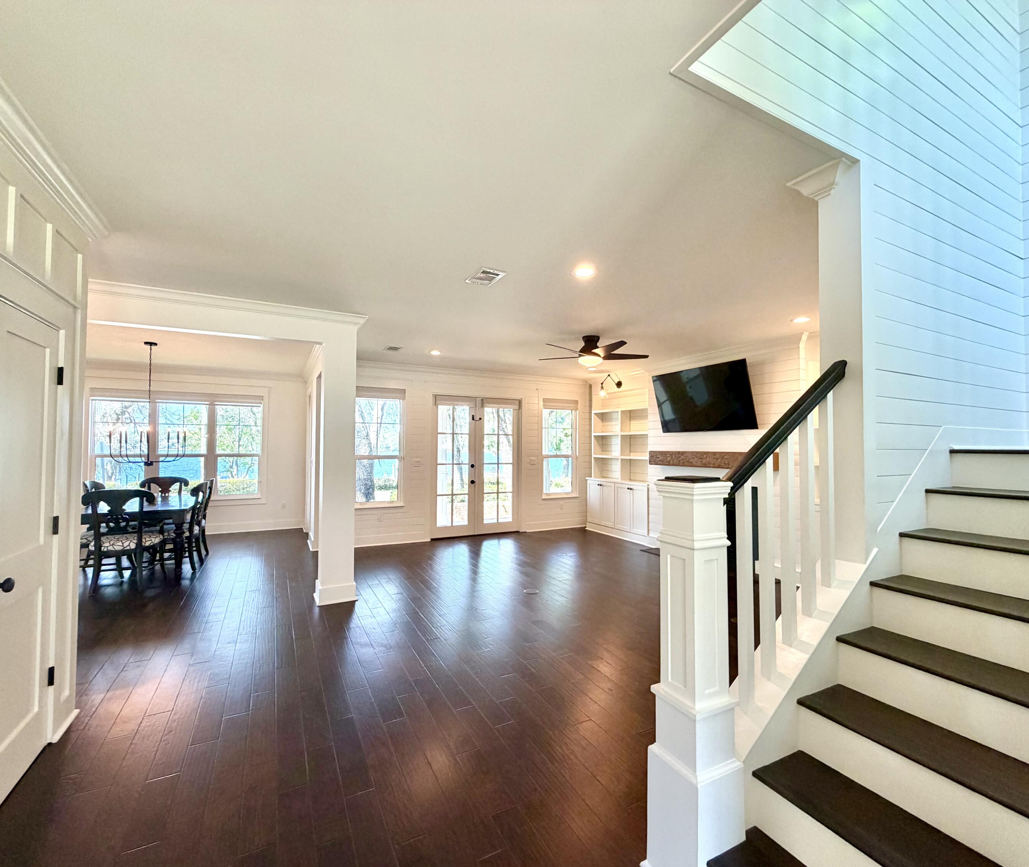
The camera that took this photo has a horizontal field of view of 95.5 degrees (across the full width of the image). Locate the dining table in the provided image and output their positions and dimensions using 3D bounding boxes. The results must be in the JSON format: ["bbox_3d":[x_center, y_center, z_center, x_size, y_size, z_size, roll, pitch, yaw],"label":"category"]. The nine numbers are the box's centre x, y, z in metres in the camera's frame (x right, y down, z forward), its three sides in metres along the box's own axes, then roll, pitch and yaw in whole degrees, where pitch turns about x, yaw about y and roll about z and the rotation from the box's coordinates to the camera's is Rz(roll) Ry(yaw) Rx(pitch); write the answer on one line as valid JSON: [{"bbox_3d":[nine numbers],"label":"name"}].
[{"bbox_3d":[-4.566,1.218,5.804,1.070,0.755,1.930,1,-2,-28],"label":"dining table"}]

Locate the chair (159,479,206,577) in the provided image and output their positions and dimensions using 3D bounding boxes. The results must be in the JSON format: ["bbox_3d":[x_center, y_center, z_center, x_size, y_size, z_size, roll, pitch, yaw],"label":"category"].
[{"bbox_3d":[-3.997,1.084,5.459,0.620,1.020,0.560,1,-2,-21],"label":"chair"}]

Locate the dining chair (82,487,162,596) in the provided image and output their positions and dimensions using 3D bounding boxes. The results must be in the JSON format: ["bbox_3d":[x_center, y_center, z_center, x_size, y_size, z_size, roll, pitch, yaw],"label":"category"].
[{"bbox_3d":[-3.996,1.068,4.885,0.570,1.020,0.630,1,-2,-19],"label":"dining chair"}]

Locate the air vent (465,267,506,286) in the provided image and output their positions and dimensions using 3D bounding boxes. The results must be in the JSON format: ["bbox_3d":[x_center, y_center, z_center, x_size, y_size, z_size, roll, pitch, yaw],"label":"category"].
[{"bbox_3d":[-0.212,-1.140,3.442,0.197,0.020,0.317,1,-2,-28],"label":"air vent"}]

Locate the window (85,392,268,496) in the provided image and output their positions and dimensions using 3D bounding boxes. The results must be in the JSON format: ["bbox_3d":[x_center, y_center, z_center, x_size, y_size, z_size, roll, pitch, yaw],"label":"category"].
[{"bbox_3d":[-5.356,0.215,7.517,2.290,1.700,0.090,1,-2,-28],"label":"window"}]

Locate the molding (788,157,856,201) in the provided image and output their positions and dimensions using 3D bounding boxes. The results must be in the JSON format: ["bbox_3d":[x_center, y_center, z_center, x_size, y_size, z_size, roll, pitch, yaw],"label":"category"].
[{"bbox_3d":[1.367,-1.106,2.090,0.099,0.108,0.235,1,-2,-28],"label":"molding"}]

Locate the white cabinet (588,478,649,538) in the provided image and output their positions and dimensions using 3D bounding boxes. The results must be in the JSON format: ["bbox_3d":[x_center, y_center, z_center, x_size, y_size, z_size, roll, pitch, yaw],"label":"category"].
[{"bbox_3d":[1.843,1.227,7.908,0.430,0.855,1.640,1,-2,-28],"label":"white cabinet"}]

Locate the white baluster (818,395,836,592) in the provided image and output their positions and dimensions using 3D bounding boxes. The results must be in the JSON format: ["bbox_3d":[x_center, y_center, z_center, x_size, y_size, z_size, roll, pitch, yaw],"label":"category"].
[{"bbox_3d":[1.325,0.231,1.980,0.038,0.837,0.037,1,-2,-28],"label":"white baluster"}]

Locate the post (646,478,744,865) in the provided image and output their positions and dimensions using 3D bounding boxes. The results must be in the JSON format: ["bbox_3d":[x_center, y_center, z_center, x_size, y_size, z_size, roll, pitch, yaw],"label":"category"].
[{"bbox_3d":[0.621,0.841,1.614,0.232,1.370,0.230,1,-2,-28],"label":"post"}]

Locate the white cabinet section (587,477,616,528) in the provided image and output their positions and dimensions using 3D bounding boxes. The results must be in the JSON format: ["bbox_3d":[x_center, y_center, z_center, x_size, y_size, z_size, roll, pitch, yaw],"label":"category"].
[{"bbox_3d":[1.674,1.203,8.221,0.383,0.795,0.755,1,-2,-28],"label":"white cabinet section"}]

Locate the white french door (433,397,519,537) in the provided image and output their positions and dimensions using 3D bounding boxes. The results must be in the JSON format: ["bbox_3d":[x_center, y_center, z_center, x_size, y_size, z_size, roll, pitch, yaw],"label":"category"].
[{"bbox_3d":[-0.605,0.551,7.695,1.545,2.240,0.080,1,-2,-28],"label":"white french door"}]

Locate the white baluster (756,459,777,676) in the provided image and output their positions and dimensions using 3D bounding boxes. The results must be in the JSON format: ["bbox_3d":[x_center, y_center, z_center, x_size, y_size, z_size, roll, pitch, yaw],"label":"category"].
[{"bbox_3d":[0.977,0.512,1.805,0.041,0.855,0.041,1,-2,-28],"label":"white baluster"}]

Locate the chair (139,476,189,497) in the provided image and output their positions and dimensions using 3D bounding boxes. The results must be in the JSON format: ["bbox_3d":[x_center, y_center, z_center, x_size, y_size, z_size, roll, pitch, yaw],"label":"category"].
[{"bbox_3d":[-4.768,1.103,6.286,0.570,1.020,0.620,1,-2,-28],"label":"chair"}]

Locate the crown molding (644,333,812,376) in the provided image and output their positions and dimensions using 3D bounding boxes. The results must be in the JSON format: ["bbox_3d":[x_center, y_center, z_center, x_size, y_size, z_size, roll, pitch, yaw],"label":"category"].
[{"bbox_3d":[2.558,-1.007,6.111,0.100,0.120,2.470,1,-2,-28],"label":"crown molding"}]

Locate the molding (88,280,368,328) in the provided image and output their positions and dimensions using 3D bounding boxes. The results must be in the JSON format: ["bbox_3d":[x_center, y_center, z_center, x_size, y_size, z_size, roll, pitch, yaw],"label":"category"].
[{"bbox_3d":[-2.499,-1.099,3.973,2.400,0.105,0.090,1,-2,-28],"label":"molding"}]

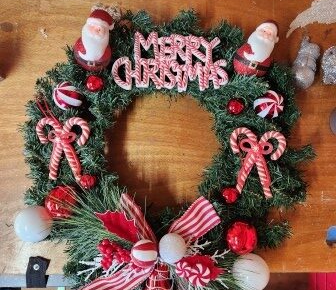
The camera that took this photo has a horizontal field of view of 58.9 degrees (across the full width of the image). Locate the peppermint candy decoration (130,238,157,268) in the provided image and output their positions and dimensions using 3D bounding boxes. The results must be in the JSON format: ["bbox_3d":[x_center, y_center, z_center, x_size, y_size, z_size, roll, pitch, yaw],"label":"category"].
[{"bbox_3d":[-0.045,0.207,0.568,0.051,0.051,0.051,0,87,-1],"label":"peppermint candy decoration"}]

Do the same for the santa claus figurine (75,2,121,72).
[{"bbox_3d":[-0.144,-0.214,0.608,0.076,0.068,0.124,7,92,-1],"label":"santa claus figurine"}]

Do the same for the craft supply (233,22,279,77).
[{"bbox_3d":[0.182,-0.198,0.615,0.076,0.072,0.122,22,89,6],"label":"craft supply"}]

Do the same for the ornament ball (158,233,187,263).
[{"bbox_3d":[0.009,0.200,0.575,0.054,0.054,0.054,0,85,0],"label":"ornament ball"}]

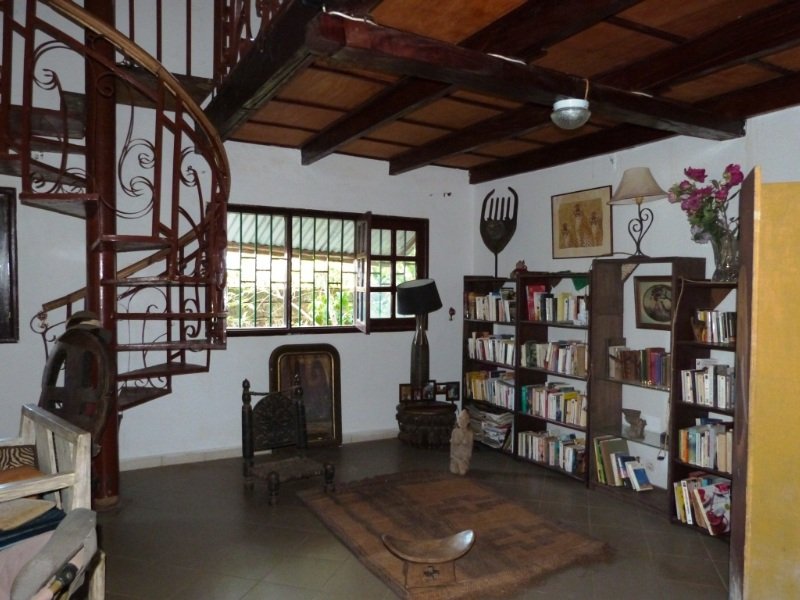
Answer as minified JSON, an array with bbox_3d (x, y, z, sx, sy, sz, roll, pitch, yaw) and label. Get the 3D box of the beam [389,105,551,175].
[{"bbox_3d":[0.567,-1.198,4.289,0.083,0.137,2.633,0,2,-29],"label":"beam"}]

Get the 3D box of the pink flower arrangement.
[{"bbox_3d":[1.837,-0.579,3.464,0.339,0.472,0.398,0,2,-29],"label":"pink flower arrangement"}]

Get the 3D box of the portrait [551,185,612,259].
[{"bbox_3d":[1.437,-0.610,4.621,0.024,0.532,0.642,0,2,-29],"label":"portrait"}]

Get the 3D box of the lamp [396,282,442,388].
[{"bbox_3d":[0.179,0.389,5.307,0.406,1.154,0.406,1,2,0],"label":"lamp"}]

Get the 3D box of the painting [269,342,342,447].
[{"bbox_3d":[-0.827,0.849,5.089,0.667,0.937,0.044,0,-2,-29],"label":"painting"}]

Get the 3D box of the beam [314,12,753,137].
[{"bbox_3d":[0.840,-1.046,2.879,2.738,0.125,0.145,0,2,-29],"label":"beam"}]

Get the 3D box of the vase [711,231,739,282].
[{"bbox_3d":[1.923,-0.253,3.402,0.155,0.295,0.155,0,2,-29],"label":"vase"}]

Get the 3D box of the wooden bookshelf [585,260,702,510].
[{"bbox_3d":[1.662,0.551,3.945,0.276,1.652,0.693,0,2,-29],"label":"wooden bookshelf"}]

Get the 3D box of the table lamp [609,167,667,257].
[{"bbox_3d":[1.619,-0.584,3.909,0.384,0.617,0.384,0,2,-29],"label":"table lamp"}]

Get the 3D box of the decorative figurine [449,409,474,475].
[{"bbox_3d":[0.488,1.098,4.553,0.184,0.494,0.147,1,2,19],"label":"decorative figurine"}]

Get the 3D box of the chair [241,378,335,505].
[{"bbox_3d":[-0.788,0.955,4.060,0.487,0.782,0.443,-1,2,-41],"label":"chair"}]

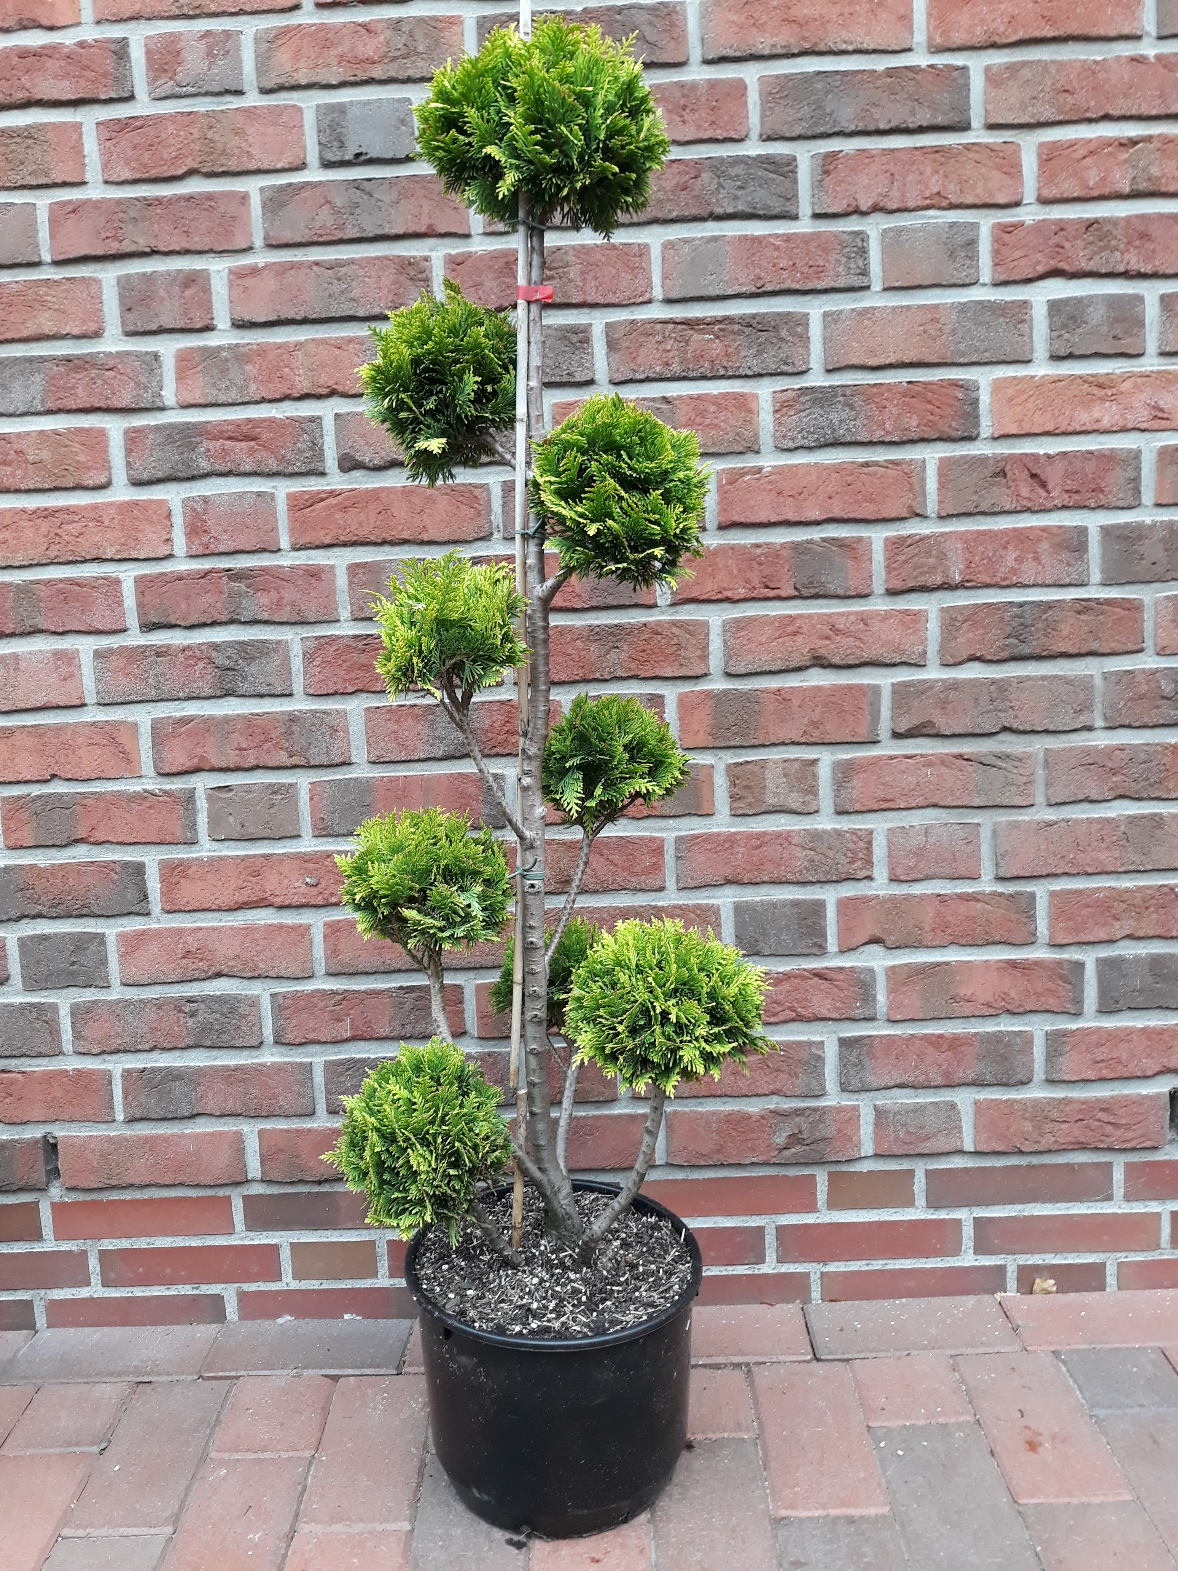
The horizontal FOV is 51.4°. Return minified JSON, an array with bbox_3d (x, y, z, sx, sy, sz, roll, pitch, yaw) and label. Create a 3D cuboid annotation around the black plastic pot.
[{"bbox_3d":[-0.033,0.613,1.318,0.312,0.242,0.312,-2,10,0],"label":"black plastic pot"}]

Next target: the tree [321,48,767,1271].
[{"bbox_3d":[-0.058,-0.117,1.245,0.455,1.240,0.420,-3,8,0],"label":"tree"}]

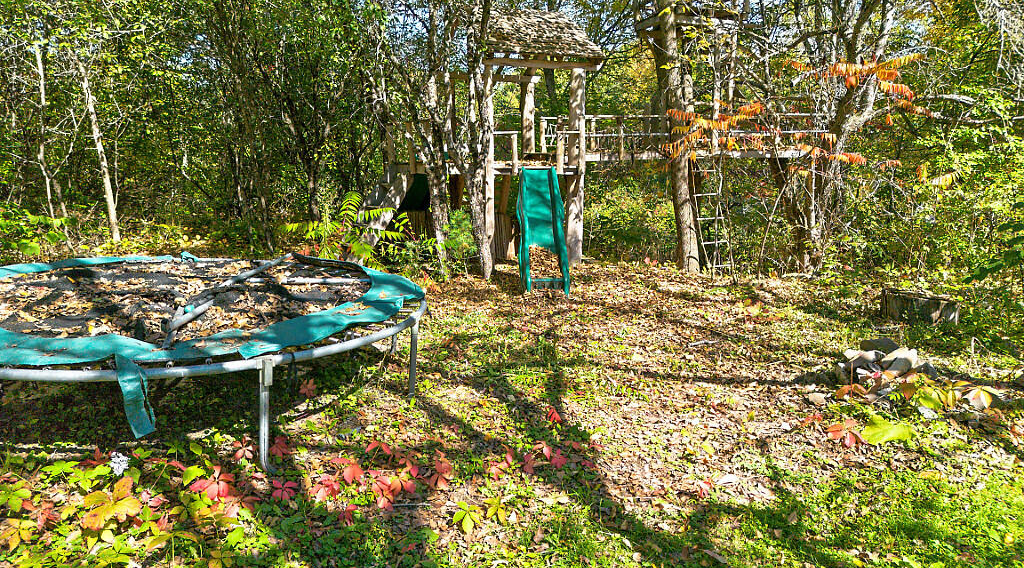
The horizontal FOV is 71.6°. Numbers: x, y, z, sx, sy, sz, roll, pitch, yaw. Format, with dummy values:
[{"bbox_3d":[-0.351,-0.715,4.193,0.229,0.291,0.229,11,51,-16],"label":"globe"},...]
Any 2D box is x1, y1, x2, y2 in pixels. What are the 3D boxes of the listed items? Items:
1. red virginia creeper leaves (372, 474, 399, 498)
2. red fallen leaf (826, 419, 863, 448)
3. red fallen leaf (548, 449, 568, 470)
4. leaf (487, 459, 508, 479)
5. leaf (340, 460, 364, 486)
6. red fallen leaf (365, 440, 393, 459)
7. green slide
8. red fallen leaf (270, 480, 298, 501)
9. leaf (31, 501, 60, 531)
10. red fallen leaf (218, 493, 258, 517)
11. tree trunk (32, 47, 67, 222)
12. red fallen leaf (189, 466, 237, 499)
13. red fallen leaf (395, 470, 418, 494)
[{"bbox_3d":[-0.645,1.032,3.619,0.126,0.074,0.119,-3,14,-11],"label":"red virginia creeper leaves"},{"bbox_3d":[2.804,1.261,5.987,0.294,0.120,0.270,7,15,26],"label":"red fallen leaf"},{"bbox_3d":[0.256,0.965,3.903,0.104,0.085,0.099,1,13,4],"label":"red fallen leaf"},{"bbox_3d":[-0.109,1.389,5.346,0.161,0.070,0.179,0,13,-1],"label":"leaf"},{"bbox_3d":[-0.833,0.990,3.710,0.119,0.094,0.113,-3,14,-13],"label":"leaf"},{"bbox_3d":[-0.735,0.912,3.911,0.147,0.054,0.115,-3,14,-11],"label":"red fallen leaf"},{"bbox_3d":[0.367,-0.736,8.689,0.530,1.220,2.050,0,13,-2],"label":"green slide"},{"bbox_3d":[-1.596,1.449,4.980,0.191,0.070,0.156,-4,14,-19],"label":"red fallen leaf"},{"bbox_3d":[-3.013,1.495,4.586,0.163,0.074,0.270,-9,17,-35],"label":"leaf"},{"bbox_3d":[-1.315,1.060,3.414,0.183,0.067,0.118,-6,14,-22],"label":"red fallen leaf"},{"bbox_3d":[-9.050,-2.799,13.809,0.300,3.681,0.270,1,13,0],"label":"tree trunk"},{"bbox_3d":[-1.513,1.006,3.599,0.222,0.099,0.210,-6,15,-24],"label":"red fallen leaf"},{"bbox_3d":[-0.541,1.017,3.639,0.117,0.080,0.111,-2,14,-9],"label":"red fallen leaf"}]

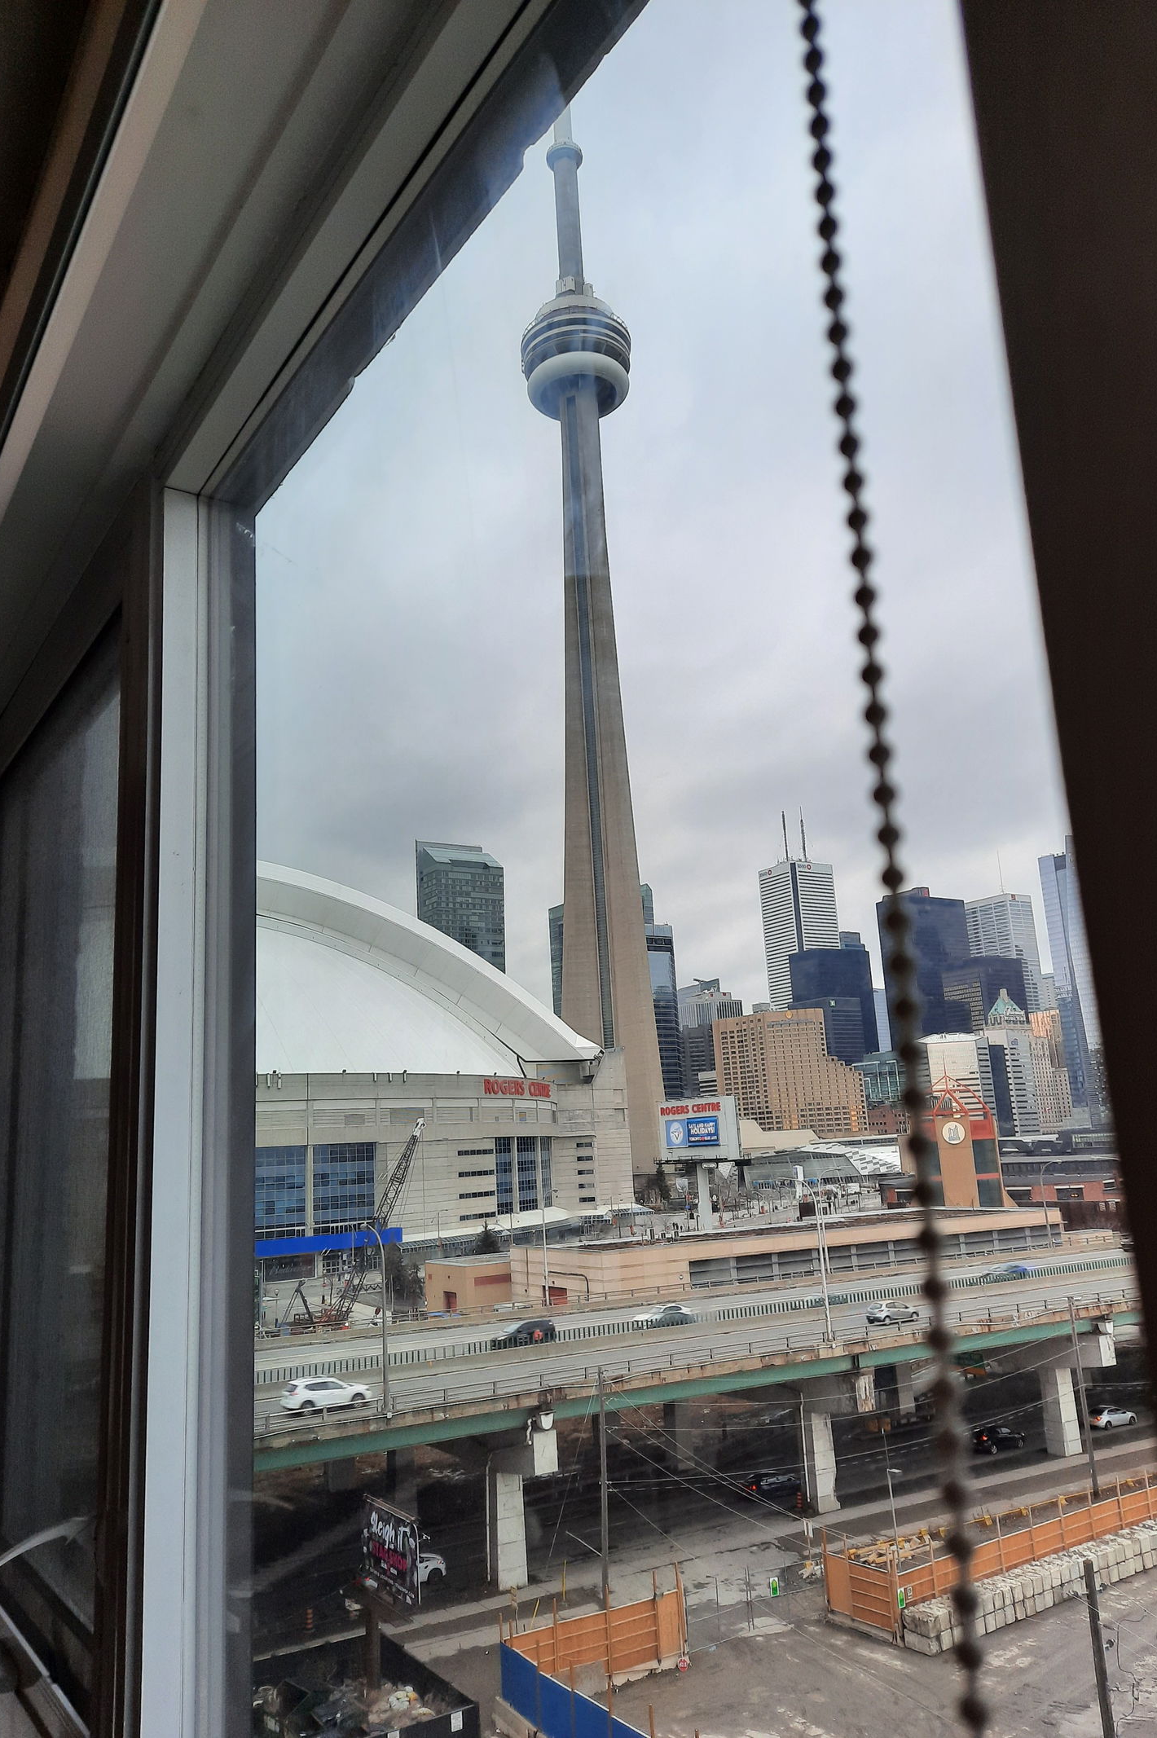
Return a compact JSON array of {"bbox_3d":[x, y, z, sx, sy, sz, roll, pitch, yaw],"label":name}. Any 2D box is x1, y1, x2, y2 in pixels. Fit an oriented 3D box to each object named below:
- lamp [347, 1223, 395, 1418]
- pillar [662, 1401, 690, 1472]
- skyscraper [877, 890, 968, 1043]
[{"bbox_3d":[-9.383,20.690,58.130,0.350,8.400,2.400,5,-15,-32],"label":"lamp"},{"bbox_3d":[7.341,40.203,90.666,1.620,5.600,1.480,4,-15,-29],"label":"pillar"},{"bbox_3d":[315.108,141.610,1101.253,75.000,225.000,38.000,6,-16,-35],"label":"skyscraper"}]

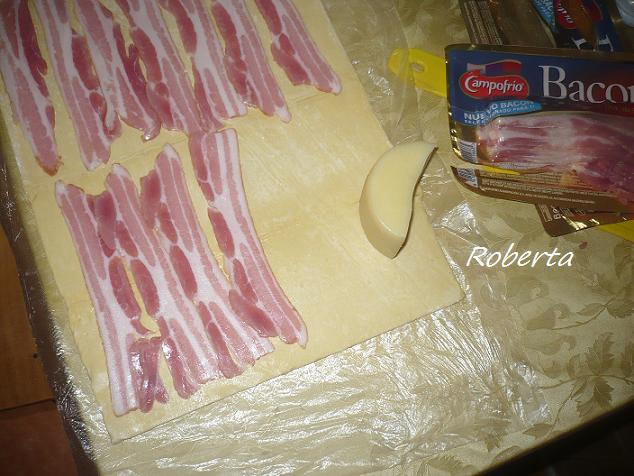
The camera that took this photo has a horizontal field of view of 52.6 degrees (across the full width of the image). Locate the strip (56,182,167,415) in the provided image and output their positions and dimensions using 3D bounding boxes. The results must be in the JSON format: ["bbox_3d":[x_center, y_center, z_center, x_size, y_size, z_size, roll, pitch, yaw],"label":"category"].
[{"bbox_3d":[-0.175,0.043,0.557,0.052,0.007,0.219,-15,76,-17],"label":"strip"}]

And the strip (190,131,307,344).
[{"bbox_3d":[-0.069,-0.001,0.596,0.054,0.007,0.229,-16,76,-17],"label":"strip"}]

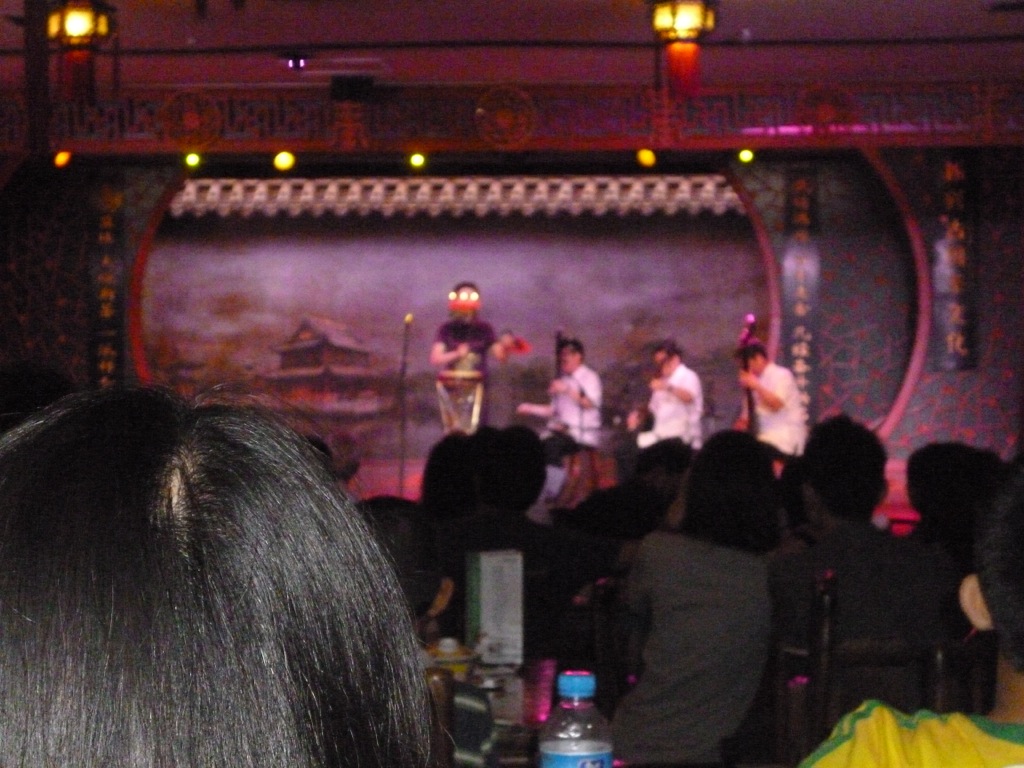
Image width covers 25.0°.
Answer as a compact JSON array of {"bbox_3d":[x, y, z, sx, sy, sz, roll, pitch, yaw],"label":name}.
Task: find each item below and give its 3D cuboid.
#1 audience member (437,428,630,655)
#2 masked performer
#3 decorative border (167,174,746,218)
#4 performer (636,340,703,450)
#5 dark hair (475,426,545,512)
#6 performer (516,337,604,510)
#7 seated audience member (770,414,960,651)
[{"bbox_3d":[0.033,0.734,5.639,0.520,1.270,0.750,0,-1,3],"label":"audience member"},{"bbox_3d":[-0.294,0.086,17.185,0.650,1.700,0.450,0,-1,5],"label":"masked performer"},{"bbox_3d":[-0.464,-1.568,19.300,4.850,0.370,0.250,0,-1,2],"label":"decorative border"},{"bbox_3d":[1.157,0.313,17.489,0.750,1.270,0.550,1,-1,-40],"label":"performer"},{"bbox_3d":[-0.001,0.201,5.500,0.175,0.220,0.200,0,-1,3],"label":"dark hair"},{"bbox_3d":[0.360,0.287,17.489,0.750,1.280,0.550,1,-1,-40],"label":"performer"},{"bbox_3d":[0.805,0.707,5.289,0.500,1.270,0.750,0,-1,-3],"label":"seated audience member"}]

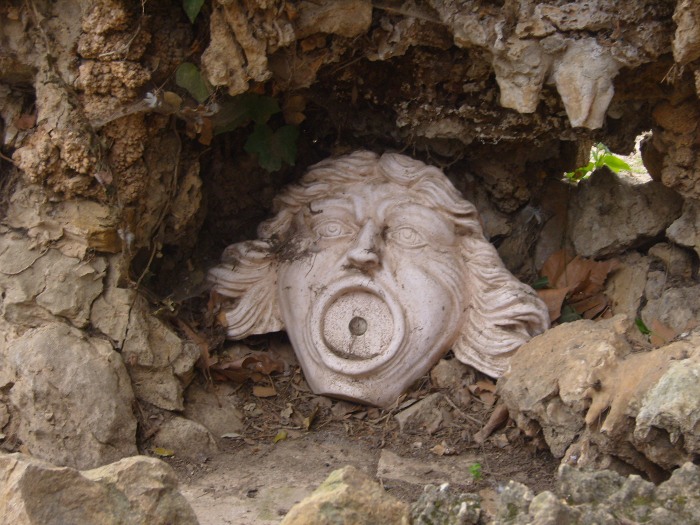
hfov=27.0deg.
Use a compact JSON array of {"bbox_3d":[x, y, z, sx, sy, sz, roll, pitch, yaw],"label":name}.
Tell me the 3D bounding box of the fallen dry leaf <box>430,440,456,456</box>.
[{"bbox_3d":[0.119,0.238,1.861,0.032,0.011,0.028,0,15,0],"label":"fallen dry leaf"}]

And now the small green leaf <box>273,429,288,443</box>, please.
[{"bbox_3d":[-0.090,0.225,1.889,0.022,0.012,0.021,0,15,0],"label":"small green leaf"}]

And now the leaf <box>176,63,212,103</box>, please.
[{"bbox_3d":[-0.220,-0.251,2.030,0.047,0.049,0.028,0,15,0],"label":"leaf"}]

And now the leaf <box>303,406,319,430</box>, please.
[{"bbox_3d":[-0.052,0.207,1.936,0.021,0.024,0.024,0,15,0],"label":"leaf"}]

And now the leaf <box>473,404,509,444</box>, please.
[{"bbox_3d":[0.183,0.211,1.899,0.030,0.033,0.061,11,19,35],"label":"leaf"}]

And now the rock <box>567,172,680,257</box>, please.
[{"bbox_3d":[0.436,-0.076,2.303,0.174,0.127,0.141,0,15,0],"label":"rock"}]

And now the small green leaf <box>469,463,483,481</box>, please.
[{"bbox_3d":[0.156,0.259,1.805,0.018,0.017,0.019,0,15,0],"label":"small green leaf"}]

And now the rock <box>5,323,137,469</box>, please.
[{"bbox_3d":[-0.370,0.176,1.927,0.169,0.174,0.150,0,15,0],"label":"rock"}]

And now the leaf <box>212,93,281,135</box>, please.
[{"bbox_3d":[-0.150,-0.215,2.106,0.094,0.056,0.047,0,15,0],"label":"leaf"}]

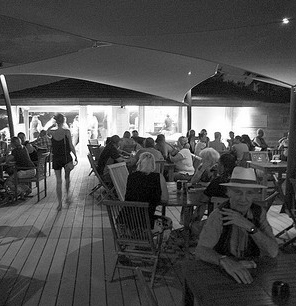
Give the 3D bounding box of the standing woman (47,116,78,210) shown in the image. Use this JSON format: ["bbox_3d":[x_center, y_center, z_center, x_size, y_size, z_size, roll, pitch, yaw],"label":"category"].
[{"bbox_3d":[-1.540,0.160,5.474,0.560,1.690,0.480,-1,7,-9],"label":"standing woman"}]

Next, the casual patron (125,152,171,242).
[{"bbox_3d":[0.030,0.621,3.414,0.480,1.280,0.720,3,7,25],"label":"casual patron"}]

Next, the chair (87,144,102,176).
[{"bbox_3d":[-1.230,0.230,8.442,0.580,0.870,0.470,5,8,35],"label":"chair"}]

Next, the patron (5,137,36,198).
[{"bbox_3d":[-2.520,0.286,6.097,0.750,1.230,0.500,1,7,5],"label":"patron"}]

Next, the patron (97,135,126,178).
[{"bbox_3d":[-0.760,0.255,6.522,0.680,1.260,0.500,-1,7,-11],"label":"patron"}]

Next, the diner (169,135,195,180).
[{"bbox_3d":[0.640,0.318,6.077,0.750,1.270,0.500,2,7,14],"label":"diner"}]

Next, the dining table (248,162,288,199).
[{"bbox_3d":[2.420,0.584,5.936,0.800,0.740,0.740,1,7,9],"label":"dining table"}]

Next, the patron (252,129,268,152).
[{"bbox_3d":[3.240,-0.034,8.855,0.520,1.330,0.700,1,7,6],"label":"patron"}]

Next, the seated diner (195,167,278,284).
[{"bbox_3d":[0.580,0.744,2.059,0.570,1.310,0.780,1,7,9],"label":"seated diner"}]

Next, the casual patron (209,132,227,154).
[{"bbox_3d":[1.620,0.142,7.217,0.520,1.250,0.720,2,7,17],"label":"casual patron"}]

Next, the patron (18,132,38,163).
[{"bbox_3d":[-2.720,0.184,6.870,0.720,1.250,0.460,2,7,17],"label":"patron"}]

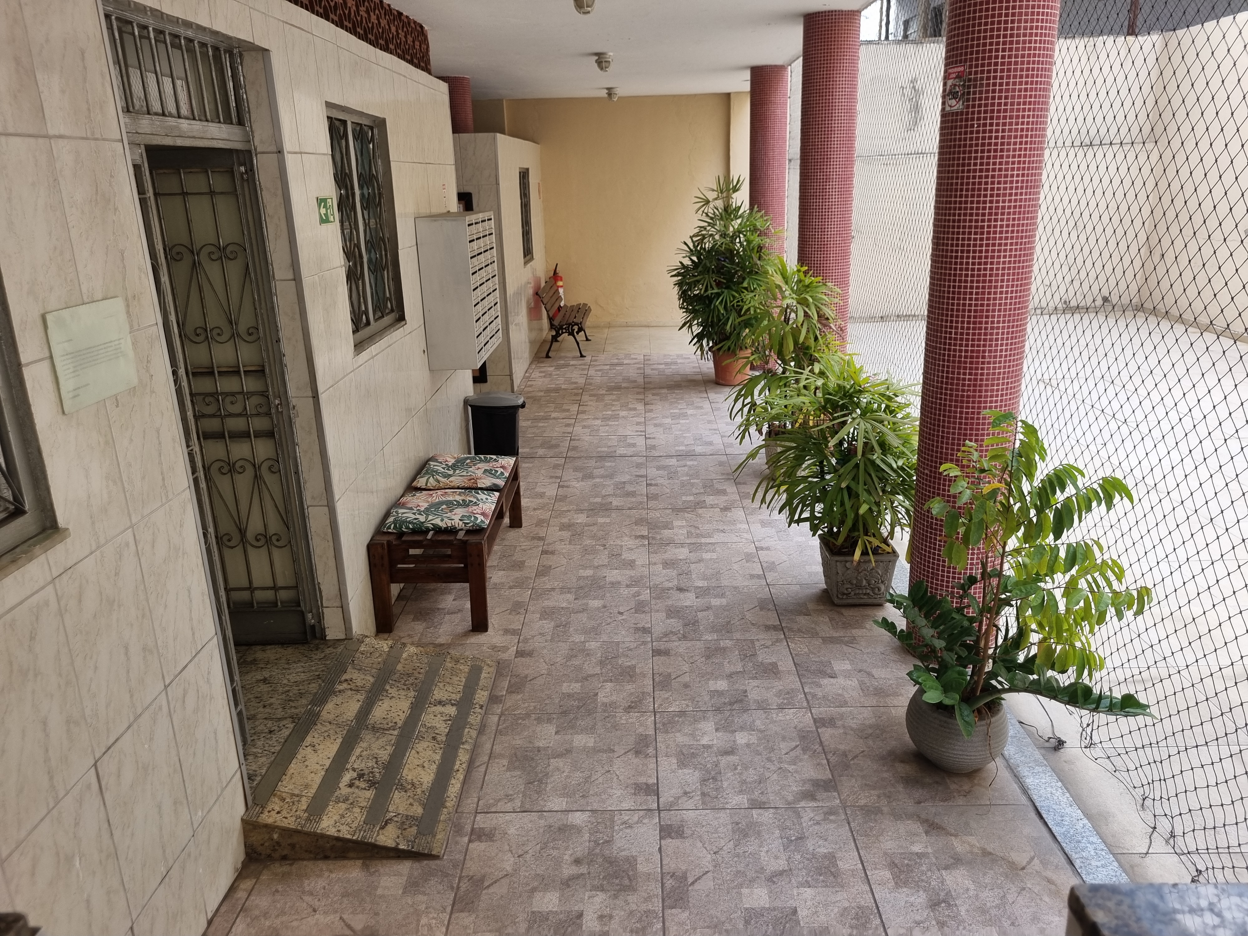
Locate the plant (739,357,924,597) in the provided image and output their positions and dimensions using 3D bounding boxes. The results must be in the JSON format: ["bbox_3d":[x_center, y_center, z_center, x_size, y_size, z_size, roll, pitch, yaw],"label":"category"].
[{"bbox_3d":[0.960,0.041,4.467,0.847,1.228,0.786,-1,17,1],"label":"plant"}]

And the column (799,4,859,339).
[{"bbox_3d":[1.413,-1.553,6.600,0.363,2.977,0.363,-1,17,1],"label":"column"}]

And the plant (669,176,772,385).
[{"bbox_3d":[0.964,-1.826,9.193,1.056,1.984,0.938,-1,17,1],"label":"plant"}]

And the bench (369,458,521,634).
[{"bbox_3d":[-0.876,0.336,4.985,0.538,0.469,1.452,-1,17,1],"label":"bench"}]

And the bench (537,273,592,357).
[{"bbox_3d":[-0.707,-1.840,11.450,0.563,0.768,1.240,-1,17,1],"label":"bench"}]

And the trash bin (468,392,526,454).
[{"bbox_3d":[-0.923,-0.315,7.004,0.399,0.514,0.284,-1,17,1],"label":"trash bin"}]

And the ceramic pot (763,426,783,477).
[{"bbox_3d":[1.171,-0.075,6.427,0.333,0.272,0.333,-2,17,1],"label":"ceramic pot"}]

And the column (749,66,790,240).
[{"bbox_3d":[1.466,-2.477,9.562,0.363,2.977,0.363,-1,17,1],"label":"column"}]

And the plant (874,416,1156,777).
[{"bbox_3d":[1.362,0.402,3.227,0.986,1.252,0.696,-1,17,1],"label":"plant"}]

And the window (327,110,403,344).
[{"bbox_3d":[-1.256,-1.143,4.495,0.079,1.041,0.962,-1,17,1],"label":"window"}]

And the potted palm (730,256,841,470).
[{"bbox_3d":[1.068,-0.657,6.260,0.714,1.488,0.696,-1,17,1],"label":"potted palm"}]

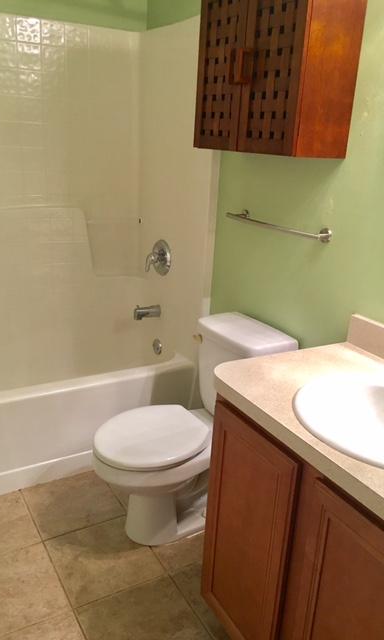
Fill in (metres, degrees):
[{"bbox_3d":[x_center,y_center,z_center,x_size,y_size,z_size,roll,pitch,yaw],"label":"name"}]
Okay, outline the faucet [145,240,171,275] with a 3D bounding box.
[{"bbox_3d":[-0.188,-0.307,2.686,0.090,0.180,0.180,-8,22,-29],"label":"faucet"}]

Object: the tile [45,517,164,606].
[{"bbox_3d":[-0.312,0.840,1.897,0.330,0.010,0.332,-8,22,-29],"label":"tile"}]

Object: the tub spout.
[{"bbox_3d":[-0.226,-0.041,2.763,0.146,0.076,0.060,-8,22,-29],"label":"tub spout"}]

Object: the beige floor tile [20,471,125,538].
[{"bbox_3d":[-0.479,0.739,2.164,0.330,0.010,0.328,-8,22,-29],"label":"beige floor tile"}]

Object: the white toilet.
[{"bbox_3d":[-0.037,0.422,2.000,0.700,0.740,0.380,-9,23,-32],"label":"white toilet"}]

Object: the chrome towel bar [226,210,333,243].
[{"bbox_3d":[0.292,-0.341,1.906,0.072,0.050,0.505,-8,22,-29],"label":"chrome towel bar"}]

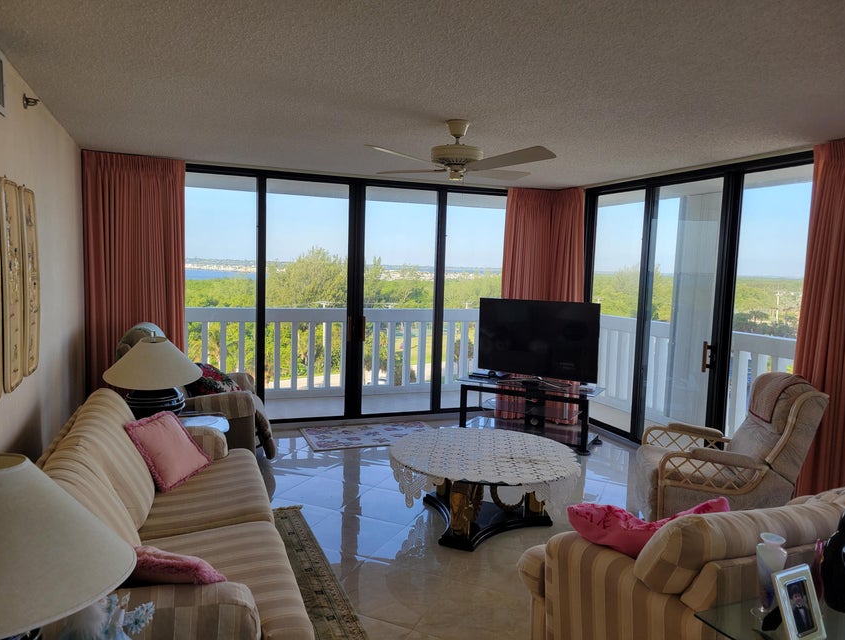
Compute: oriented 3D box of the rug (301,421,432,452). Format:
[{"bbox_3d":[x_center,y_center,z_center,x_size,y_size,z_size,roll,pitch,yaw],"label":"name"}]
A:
[{"bbox_3d":[-0.442,1.077,6.005,1.270,0.012,0.750,0,5,-21],"label":"rug"}]

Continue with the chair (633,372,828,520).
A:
[{"bbox_3d":[1.726,0.806,3.764,0.920,1.030,0.720,2,5,10],"label":"chair"}]

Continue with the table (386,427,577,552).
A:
[{"bbox_3d":[0.397,1.050,4.088,1.230,0.428,1.230,2,5,0],"label":"table"}]

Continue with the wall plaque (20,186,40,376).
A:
[{"bbox_3d":[-2.014,-0.191,3.293,0.030,0.920,0.315,0,5,-21],"label":"wall plaque"}]

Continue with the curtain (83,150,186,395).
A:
[{"bbox_3d":[-2.429,-0.173,5.448,0.780,2.415,0.150,0,5,-21],"label":"curtain"}]

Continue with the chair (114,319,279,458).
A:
[{"bbox_3d":[-1.799,0.580,5.073,1.170,1.080,0.930,0,5,-18],"label":"chair"}]

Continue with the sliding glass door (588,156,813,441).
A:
[{"bbox_3d":[2.130,-0.038,5.371,0.130,2.350,2.600,0,5,-21],"label":"sliding glass door"}]

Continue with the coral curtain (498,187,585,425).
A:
[{"bbox_3d":[1.260,-0.148,6.692,0.850,2.410,0.360,4,5,26],"label":"coral curtain"}]

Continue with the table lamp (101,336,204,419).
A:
[{"bbox_3d":[-1.725,0.396,4.105,0.630,0.590,0.630,0,5,-21],"label":"table lamp"}]

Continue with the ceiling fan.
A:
[{"bbox_3d":[0.205,-1.002,3.797,1.220,0.345,1.220,6,7,43],"label":"ceiling fan"}]

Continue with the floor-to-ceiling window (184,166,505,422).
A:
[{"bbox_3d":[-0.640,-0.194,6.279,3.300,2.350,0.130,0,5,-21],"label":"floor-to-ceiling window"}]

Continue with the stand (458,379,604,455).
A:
[{"bbox_3d":[1.003,0.856,6.059,1.300,0.510,0.440,4,5,29],"label":"stand"}]

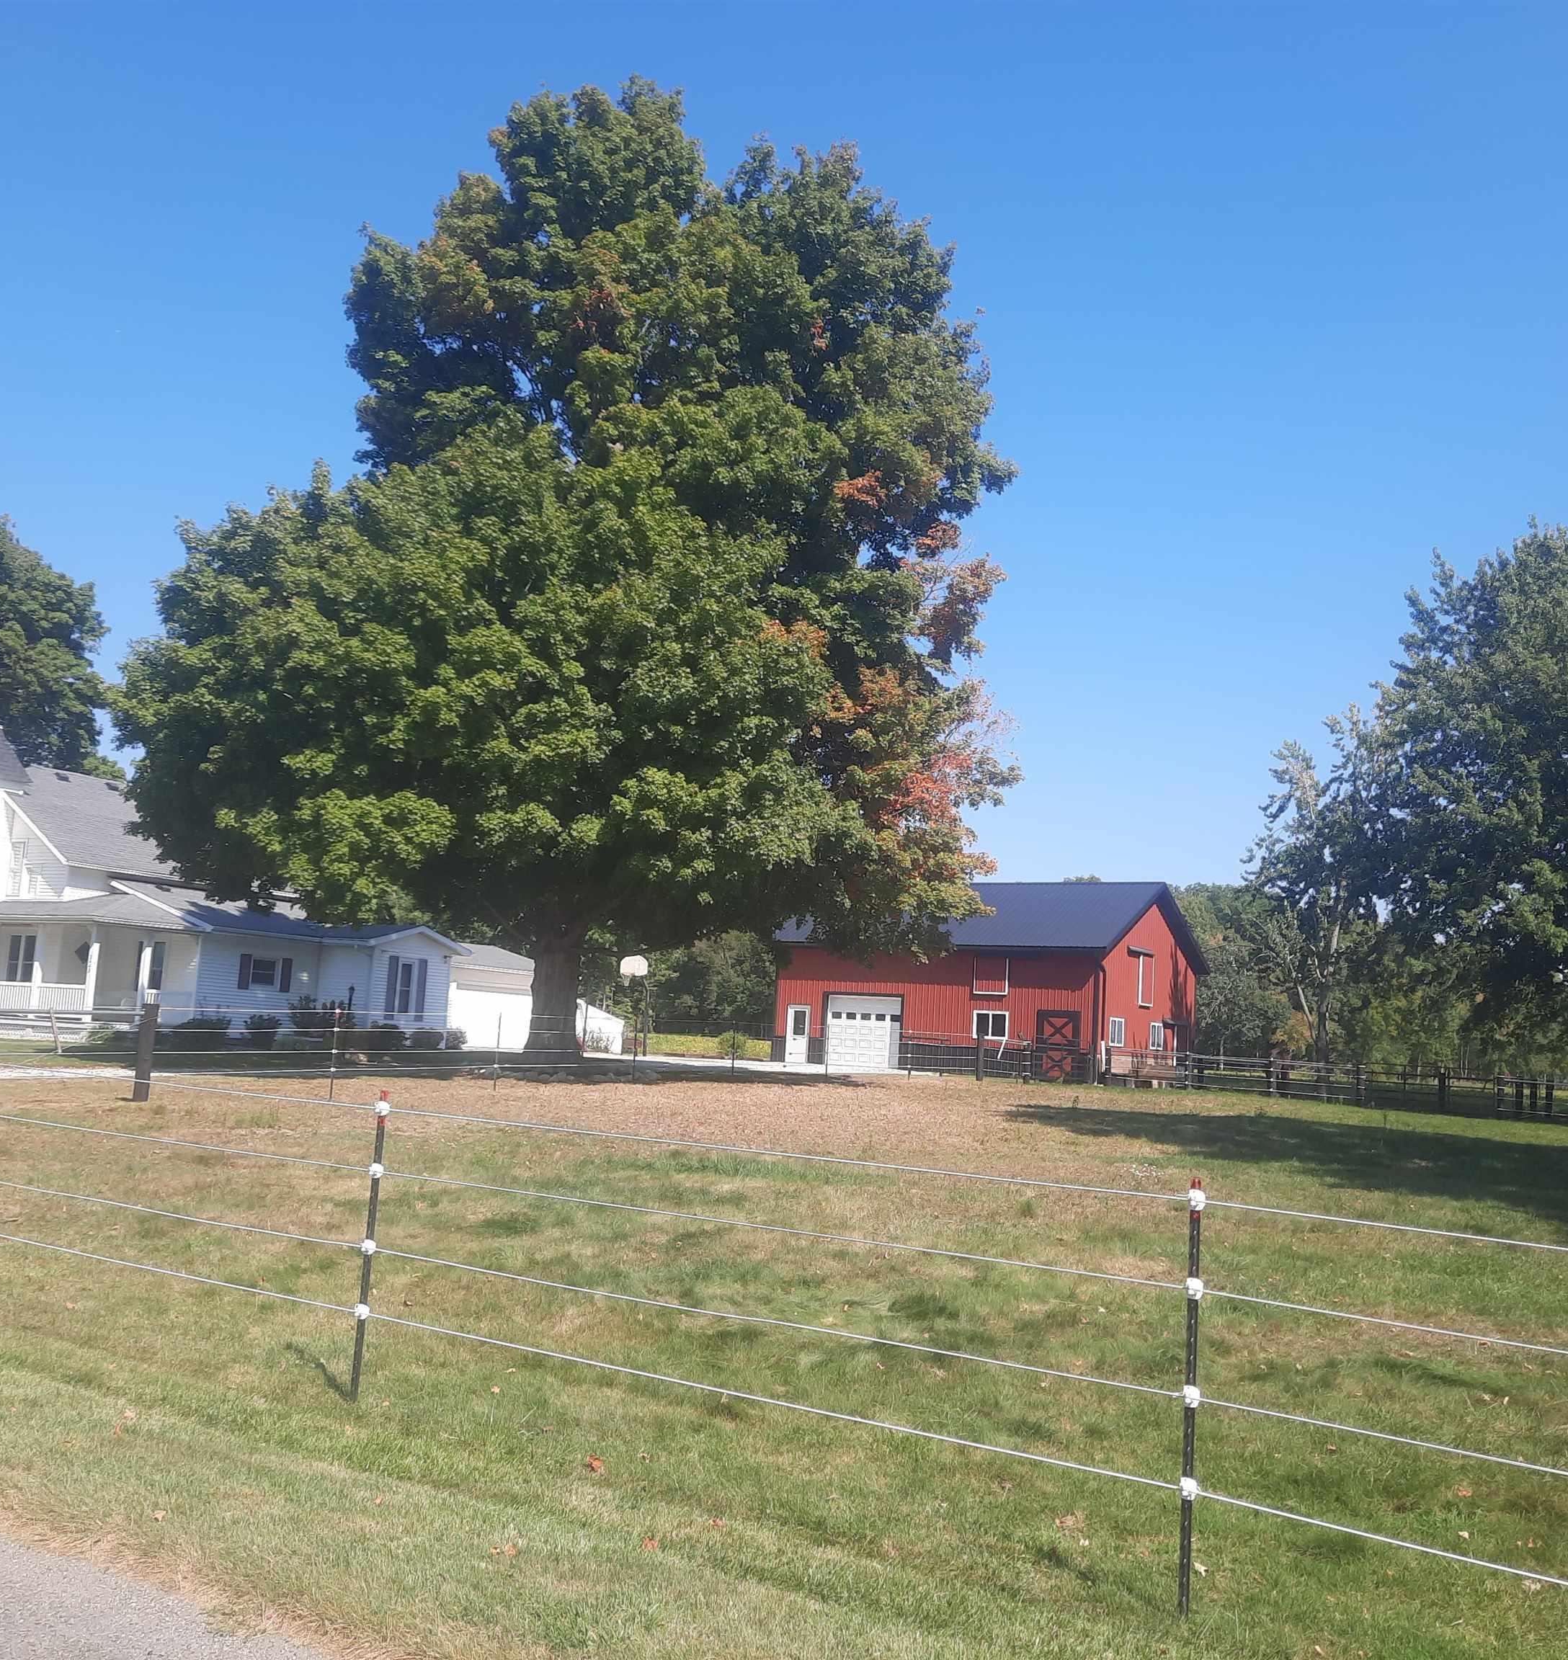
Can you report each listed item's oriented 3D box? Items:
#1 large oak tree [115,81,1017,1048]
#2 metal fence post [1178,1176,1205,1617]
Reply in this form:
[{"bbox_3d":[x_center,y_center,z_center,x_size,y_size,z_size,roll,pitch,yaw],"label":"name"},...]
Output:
[{"bbox_3d":[-4.267,-6.339,37.523,19.500,23.670,19.500,-2,-9,33],"label":"large oak tree"},{"bbox_3d":[1.259,1.744,4.940,0.050,1.300,0.050,-2,-9,33],"label":"metal fence post"}]

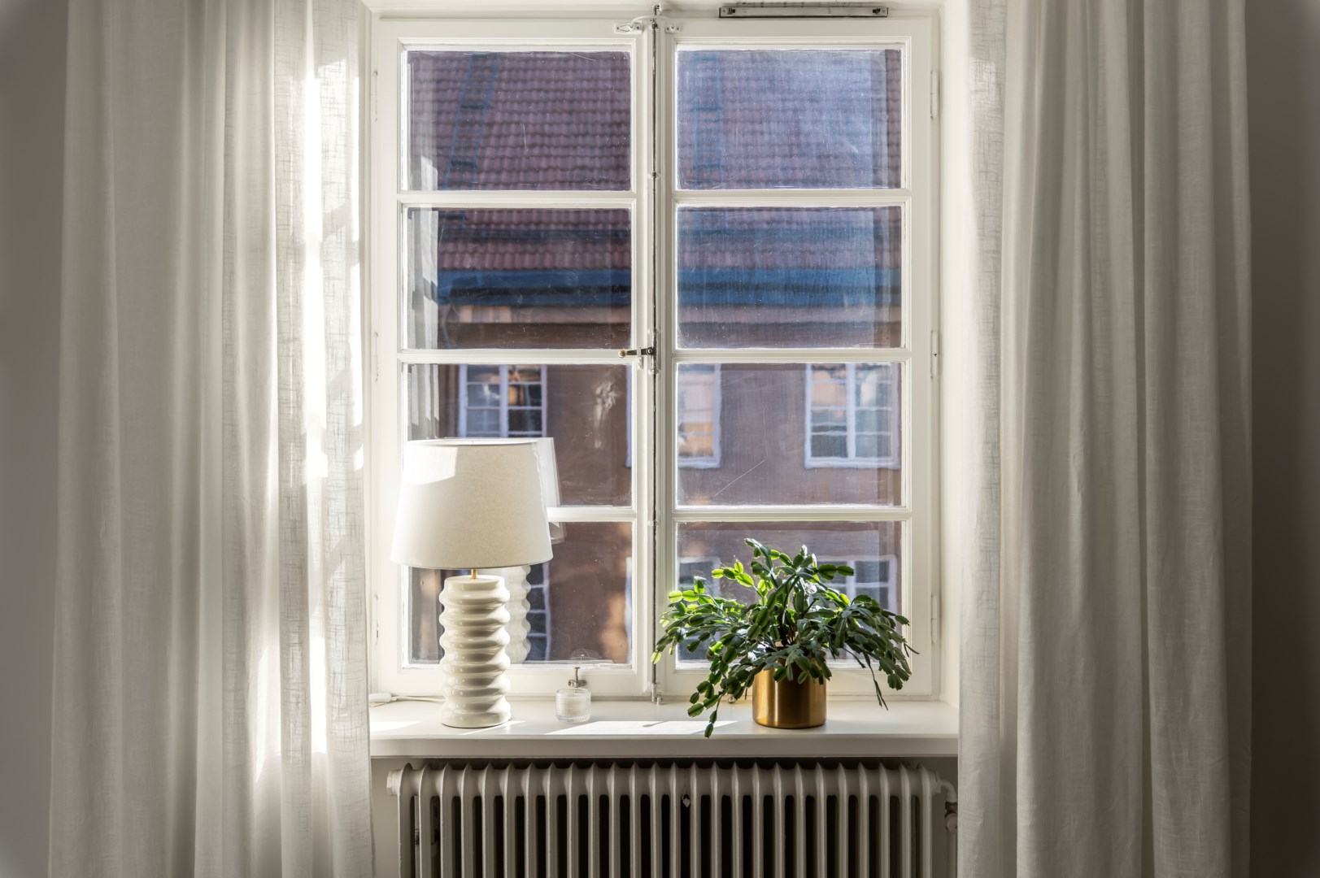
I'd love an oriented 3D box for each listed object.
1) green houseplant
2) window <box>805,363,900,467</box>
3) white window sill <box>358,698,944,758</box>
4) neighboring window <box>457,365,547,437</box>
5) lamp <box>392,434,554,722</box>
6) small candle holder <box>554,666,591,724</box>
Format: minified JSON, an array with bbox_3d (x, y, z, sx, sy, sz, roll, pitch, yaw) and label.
[{"bbox_3d":[0.287,0.446,2.710,0.605,0.425,0.460,0,0,0],"label":"green houseplant"},{"bbox_3d":[2.793,-0.422,17.000,1.368,1.675,0.150,0,0,0],"label":"window"},{"bbox_3d":[-0.005,0.683,2.770,1.420,0.050,0.340,0,0,0],"label":"white window sill"},{"bbox_3d":[-2.277,-0.422,17.000,1.286,1.675,0.150,0,0,0],"label":"neighboring window"},{"bbox_3d":[-0.442,0.333,2.750,0.380,0.650,0.380,0,0,0],"label":"lamp"},{"bbox_3d":[-0.204,0.596,2.750,0.083,0.126,0.083,0,0,0],"label":"small candle holder"}]

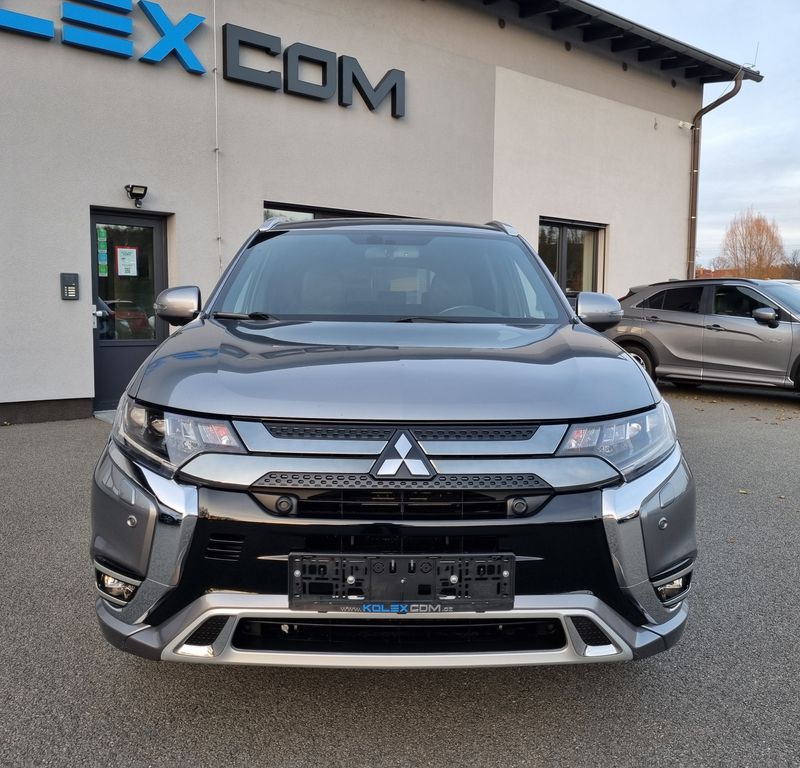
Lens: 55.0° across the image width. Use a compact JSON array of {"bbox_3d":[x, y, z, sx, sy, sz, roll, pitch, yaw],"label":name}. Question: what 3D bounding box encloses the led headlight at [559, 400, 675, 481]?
[{"bbox_3d":[0.581,0.155,2.046,0.440,0.180,0.370,0,5,-2],"label":"led headlight"}]

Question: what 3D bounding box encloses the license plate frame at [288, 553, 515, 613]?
[{"bbox_3d":[0.005,0.468,1.815,0.530,0.140,0.025,0,5,-2],"label":"license plate frame"}]

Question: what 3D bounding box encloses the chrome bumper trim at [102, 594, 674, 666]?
[{"bbox_3d":[0.000,0.580,1.989,1.600,0.205,0.350,0,5,-2],"label":"chrome bumper trim"}]

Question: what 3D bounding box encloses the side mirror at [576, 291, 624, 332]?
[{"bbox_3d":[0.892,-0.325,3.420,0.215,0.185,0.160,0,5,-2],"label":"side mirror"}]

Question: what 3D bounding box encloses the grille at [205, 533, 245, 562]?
[{"bbox_3d":[-0.427,0.398,1.870,0.100,0.073,0.040,1,5,8],"label":"grille"}]

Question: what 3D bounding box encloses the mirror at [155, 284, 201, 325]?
[{"bbox_3d":[-0.978,-0.341,3.389,0.205,0.172,0.150,0,5,-2],"label":"mirror"}]

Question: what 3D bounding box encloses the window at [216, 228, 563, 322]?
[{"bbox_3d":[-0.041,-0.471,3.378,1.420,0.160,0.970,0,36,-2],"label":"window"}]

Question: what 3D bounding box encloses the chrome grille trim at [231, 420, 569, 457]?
[{"bbox_3d":[0.009,0.137,1.877,0.850,0.085,0.120,0,5,-2],"label":"chrome grille trim"}]

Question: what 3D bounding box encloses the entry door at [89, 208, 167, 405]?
[{"bbox_3d":[-3.102,-0.815,8.811,0.950,2.180,0.100,-3,6,-38],"label":"entry door"}]

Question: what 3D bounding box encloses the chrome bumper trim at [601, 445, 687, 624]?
[{"bbox_3d":[0.635,0.401,2.035,0.310,0.435,0.300,0,5,-2],"label":"chrome bumper trim"}]

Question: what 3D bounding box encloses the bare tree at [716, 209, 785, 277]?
[{"bbox_3d":[32.035,-10.672,70.512,5.700,11.014,5.700,0,5,-2],"label":"bare tree"}]

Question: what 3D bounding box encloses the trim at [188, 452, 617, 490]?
[{"bbox_3d":[0.006,0.207,1.873,1.120,0.090,0.150,0,5,-2],"label":"trim"}]

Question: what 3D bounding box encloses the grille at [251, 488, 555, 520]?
[{"bbox_3d":[0.007,0.297,1.880,0.740,0.080,0.100,0,5,-2],"label":"grille"}]

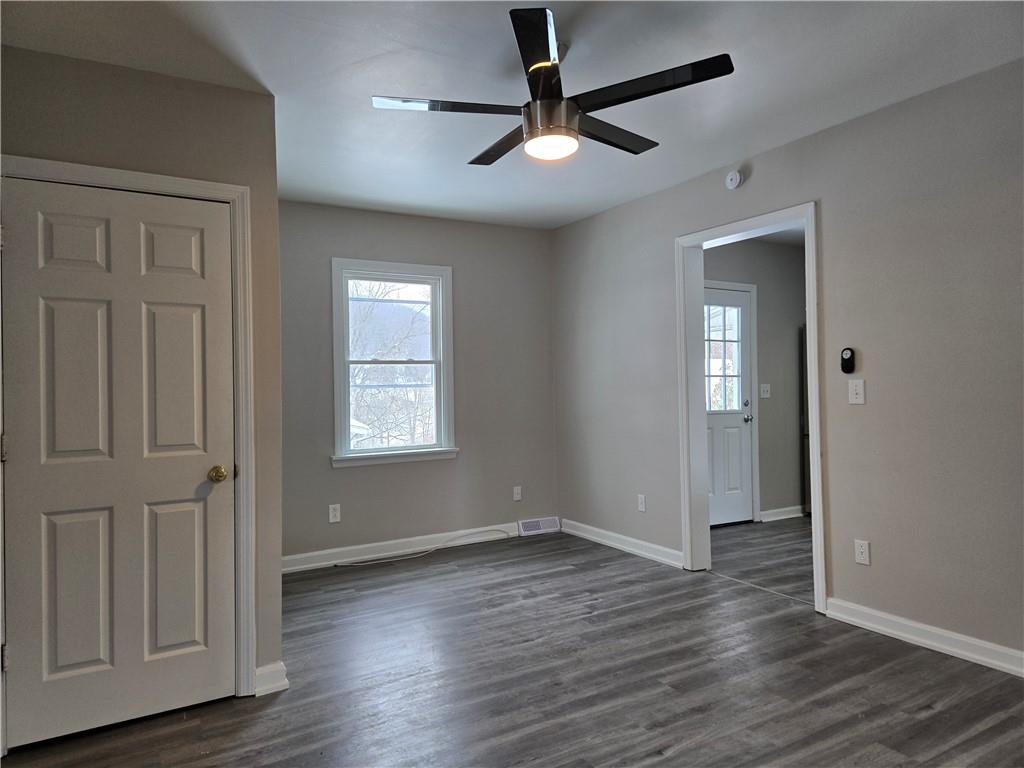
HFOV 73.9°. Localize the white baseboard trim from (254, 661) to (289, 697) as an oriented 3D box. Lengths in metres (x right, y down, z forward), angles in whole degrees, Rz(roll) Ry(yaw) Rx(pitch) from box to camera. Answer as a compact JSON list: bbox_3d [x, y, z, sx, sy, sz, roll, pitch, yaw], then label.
[{"bbox_3d":[-1.001,1.236,2.845,0.125,0.108,0.021,-1,0,-31],"label":"white baseboard trim"}]

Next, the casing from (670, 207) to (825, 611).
[{"bbox_3d":[1.477,0.134,4.178,0.170,2.235,1.058,-1,0,-31],"label":"casing"}]

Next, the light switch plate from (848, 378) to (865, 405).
[{"bbox_3d":[1.771,0.043,3.496,0.011,0.123,0.079,-1,0,-31],"label":"light switch plate"}]

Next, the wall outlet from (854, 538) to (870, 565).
[{"bbox_3d":[1.792,0.863,3.481,0.010,0.119,0.074,-1,0,-31],"label":"wall outlet"}]

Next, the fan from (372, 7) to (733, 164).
[{"bbox_3d":[0.154,-1.123,2.657,1.330,0.385,1.330,-1,0,-31],"label":"fan"}]

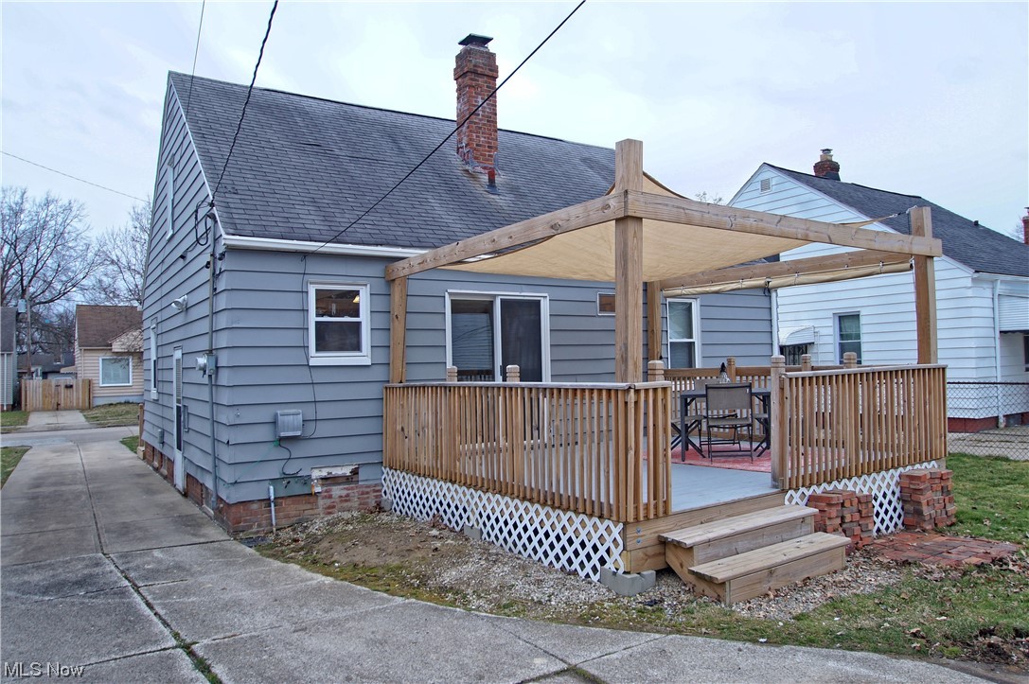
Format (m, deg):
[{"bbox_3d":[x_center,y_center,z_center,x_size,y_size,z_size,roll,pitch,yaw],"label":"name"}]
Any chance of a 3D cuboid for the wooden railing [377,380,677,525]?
[{"bbox_3d":[-0.210,0.872,5.980,0.400,0.970,3.750,0,-2,-37],"label":"wooden railing"}]

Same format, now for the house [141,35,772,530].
[{"bbox_3d":[-1.400,-1.524,11.700,8.600,7.100,7.700,0,-2,-32],"label":"house"}]

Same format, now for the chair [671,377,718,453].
[{"bbox_3d":[2.080,0.890,7.380,0.620,0.860,0.580,-2,-2,17],"label":"chair"}]

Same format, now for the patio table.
[{"bbox_3d":[2.460,0.943,7.230,1.000,0.730,0.850,-1,-2,8],"label":"patio table"}]

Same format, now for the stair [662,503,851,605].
[{"bbox_3d":[1.870,1.585,4.810,1.580,0.345,0.570,0,-2,-33],"label":"stair"}]

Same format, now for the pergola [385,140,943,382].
[{"bbox_3d":[1.430,-0.012,6.830,4.300,2.700,3.650,0,-2,-33],"label":"pergola"}]

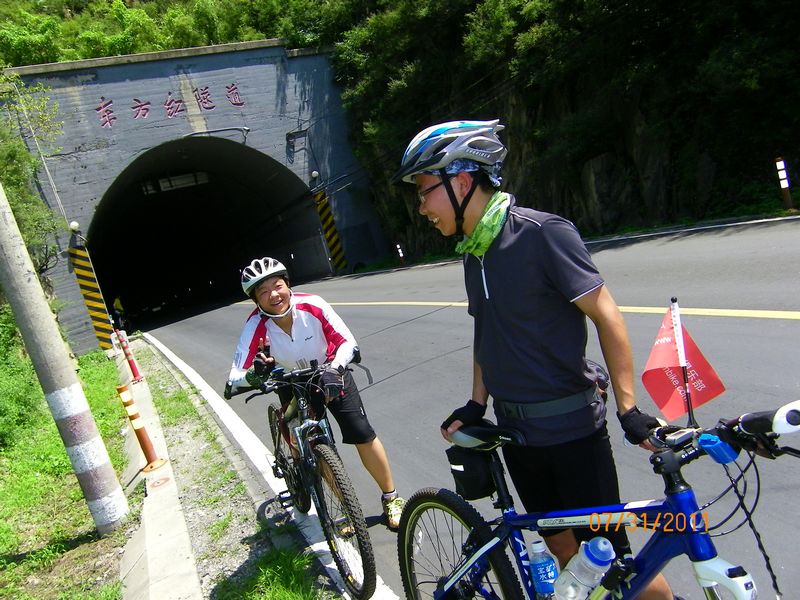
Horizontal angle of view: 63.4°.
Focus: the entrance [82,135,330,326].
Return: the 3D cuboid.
[{"bbox_3d":[-7.363,-2.678,23.857,8.587,6.177,2.500,-21,9,-32],"label":"entrance"}]

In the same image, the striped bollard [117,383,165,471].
[{"bbox_3d":[-2.153,1.045,5.354,0.215,0.720,0.215,-22,8,-18],"label":"striped bollard"}]

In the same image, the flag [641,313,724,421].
[{"bbox_3d":[0.511,0.116,1.180,0.146,0.203,0.090,-15,8,14],"label":"flag"}]

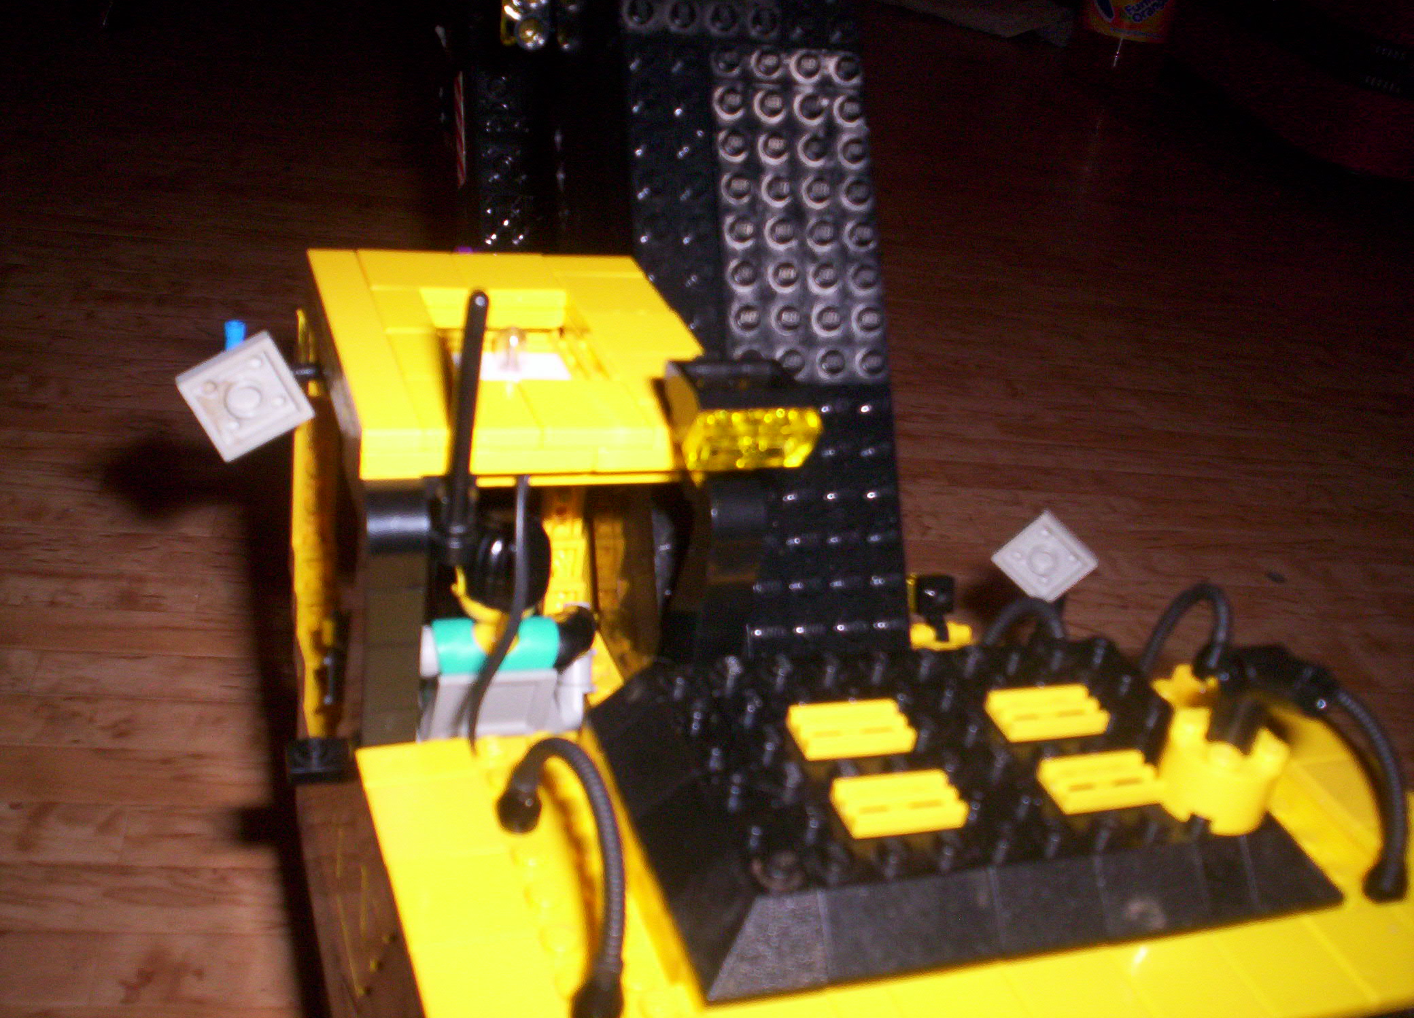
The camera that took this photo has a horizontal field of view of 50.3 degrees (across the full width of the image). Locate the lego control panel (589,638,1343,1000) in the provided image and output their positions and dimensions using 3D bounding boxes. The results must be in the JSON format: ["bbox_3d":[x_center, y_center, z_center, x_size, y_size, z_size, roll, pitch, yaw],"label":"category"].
[{"bbox_3d":[0.037,0.039,0.215,0.096,0.011,0.056,-2,31,-20],"label":"lego control panel"}]

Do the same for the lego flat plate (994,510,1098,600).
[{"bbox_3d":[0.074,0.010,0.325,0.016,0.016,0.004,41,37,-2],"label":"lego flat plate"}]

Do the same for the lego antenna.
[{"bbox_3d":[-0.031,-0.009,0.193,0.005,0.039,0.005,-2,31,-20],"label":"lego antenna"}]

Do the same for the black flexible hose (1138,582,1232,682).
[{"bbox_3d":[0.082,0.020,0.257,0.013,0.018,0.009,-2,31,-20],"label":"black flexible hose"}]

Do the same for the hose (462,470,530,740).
[{"bbox_3d":[-0.028,0.015,0.207,0.008,0.043,0.006,-2,31,-20],"label":"hose"}]

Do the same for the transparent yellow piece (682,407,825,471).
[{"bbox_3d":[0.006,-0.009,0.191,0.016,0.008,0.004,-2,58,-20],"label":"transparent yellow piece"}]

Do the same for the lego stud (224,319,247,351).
[{"bbox_3d":[-0.077,-0.029,0.246,0.004,0.006,0.004,-2,31,-20],"label":"lego stud"}]

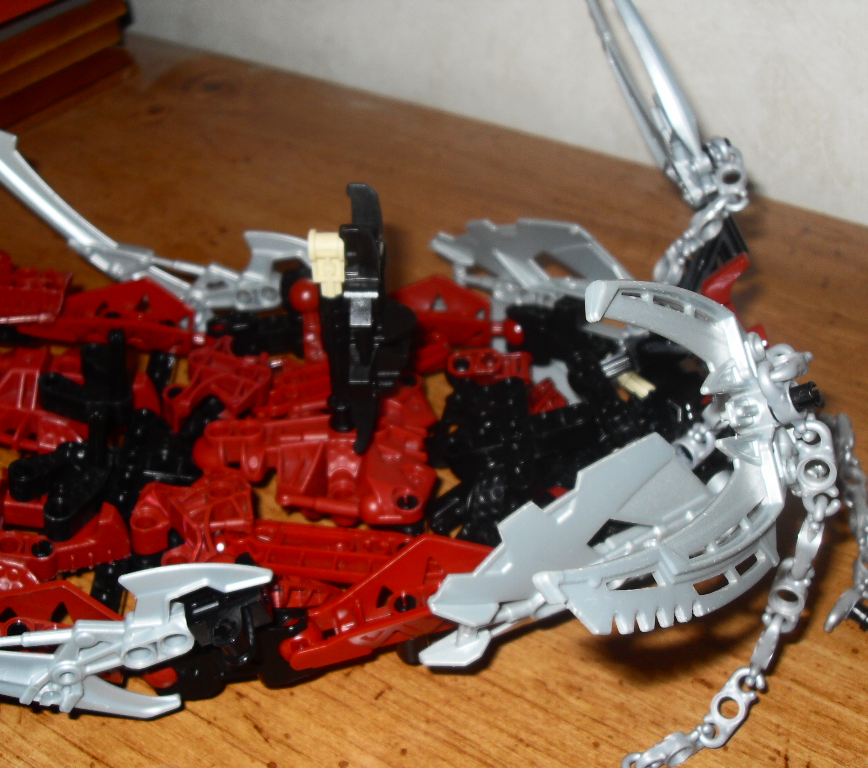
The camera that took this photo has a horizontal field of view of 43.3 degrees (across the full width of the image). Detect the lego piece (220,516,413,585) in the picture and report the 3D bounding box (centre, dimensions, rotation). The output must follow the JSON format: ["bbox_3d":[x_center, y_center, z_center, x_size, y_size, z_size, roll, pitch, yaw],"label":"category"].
[{"bbox_3d":[-0.028,0.040,0.267,0.048,0.010,0.017,1,41,5],"label":"lego piece"}]

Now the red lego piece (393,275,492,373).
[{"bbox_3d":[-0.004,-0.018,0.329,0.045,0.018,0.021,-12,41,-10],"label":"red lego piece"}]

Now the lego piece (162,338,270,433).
[{"bbox_3d":[-0.062,0.000,0.314,0.030,0.013,0.023,-10,41,-7],"label":"lego piece"}]

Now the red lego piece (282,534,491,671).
[{"bbox_3d":[-0.011,0.050,0.254,0.050,0.015,0.021,-15,42,-13],"label":"red lego piece"}]

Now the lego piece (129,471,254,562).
[{"bbox_3d":[-0.061,0.033,0.276,0.030,0.013,0.021,-5,40,-2],"label":"lego piece"}]

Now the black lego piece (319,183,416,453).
[{"bbox_3d":[-0.015,-0.014,0.263,0.020,0.070,0.024,0,40,0],"label":"black lego piece"}]

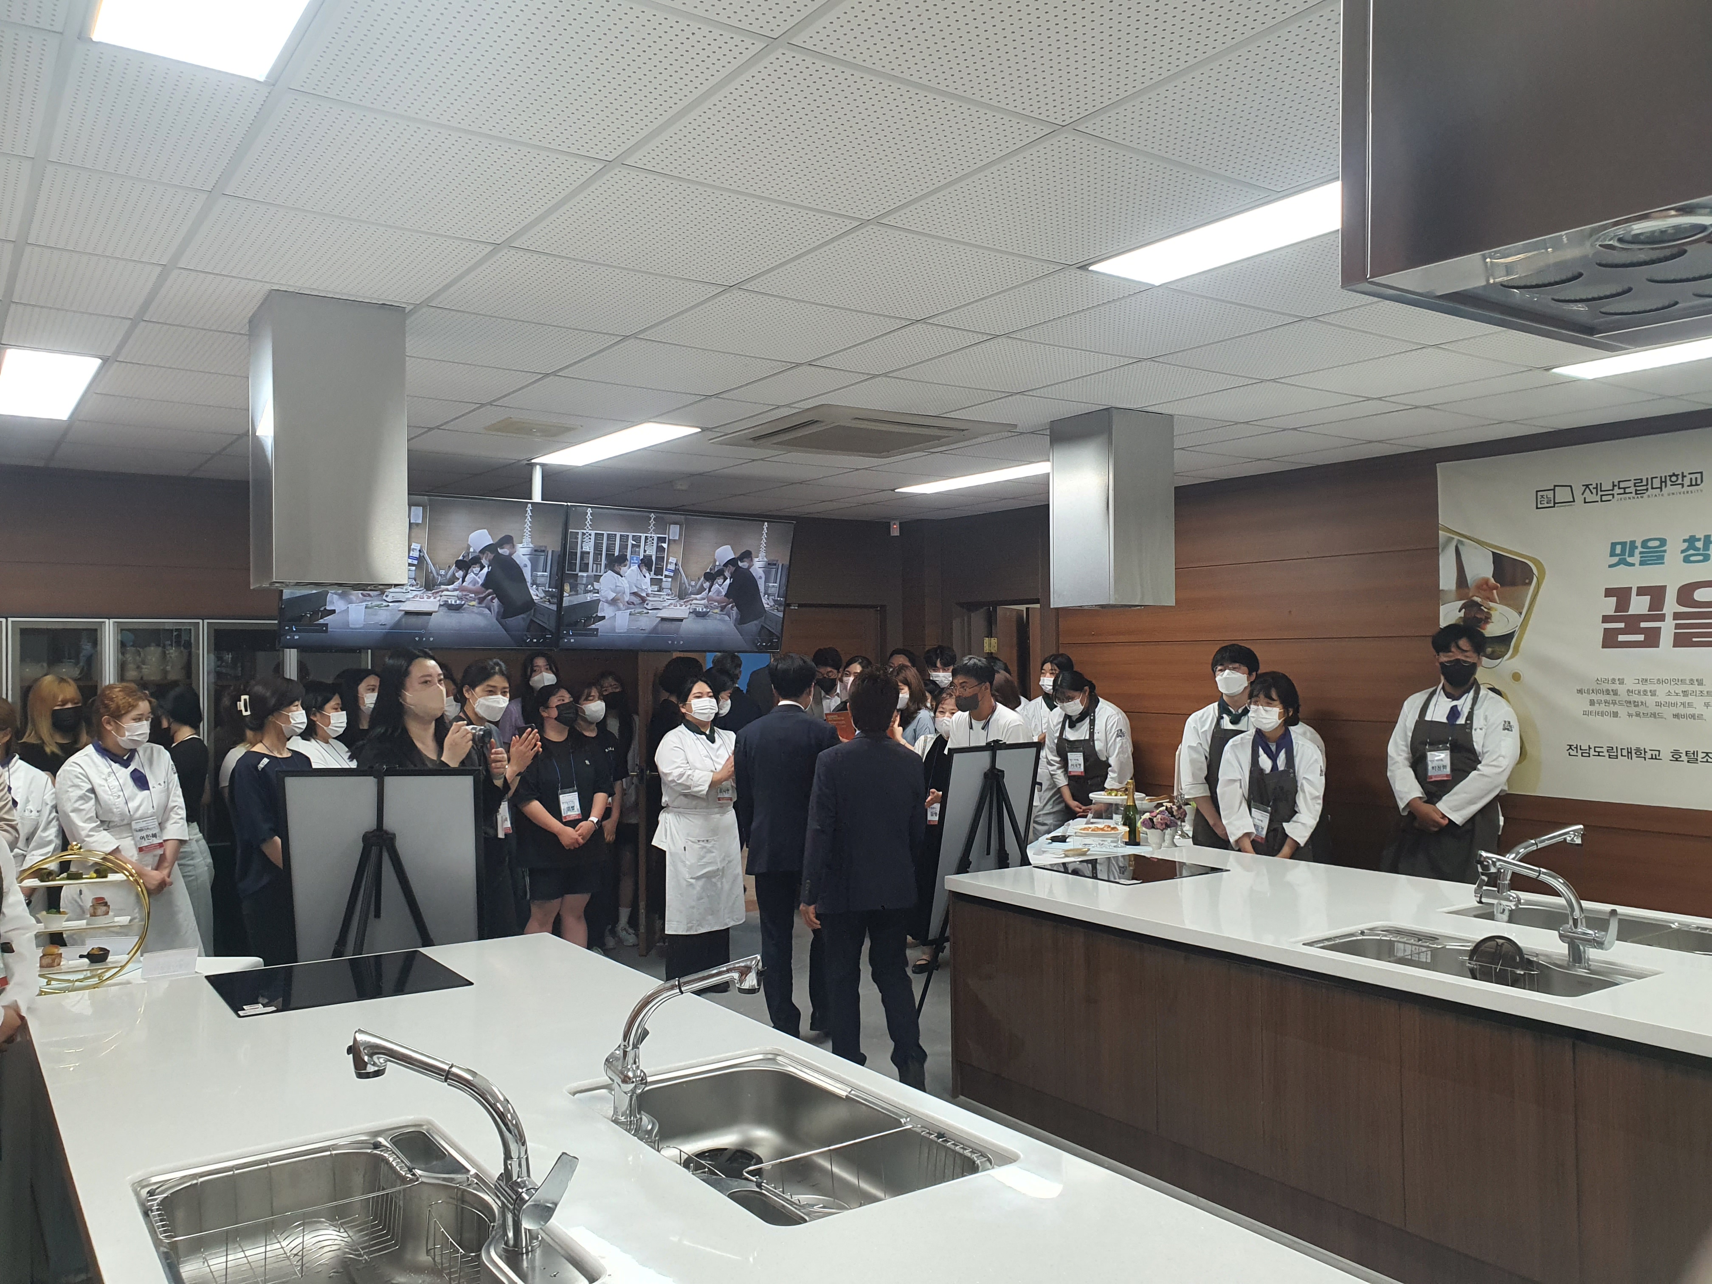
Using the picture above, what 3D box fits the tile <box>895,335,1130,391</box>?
[{"bbox_3d":[0.520,-0.917,4.270,0.600,0.020,0.600,0,0,-36],"label":"tile"}]

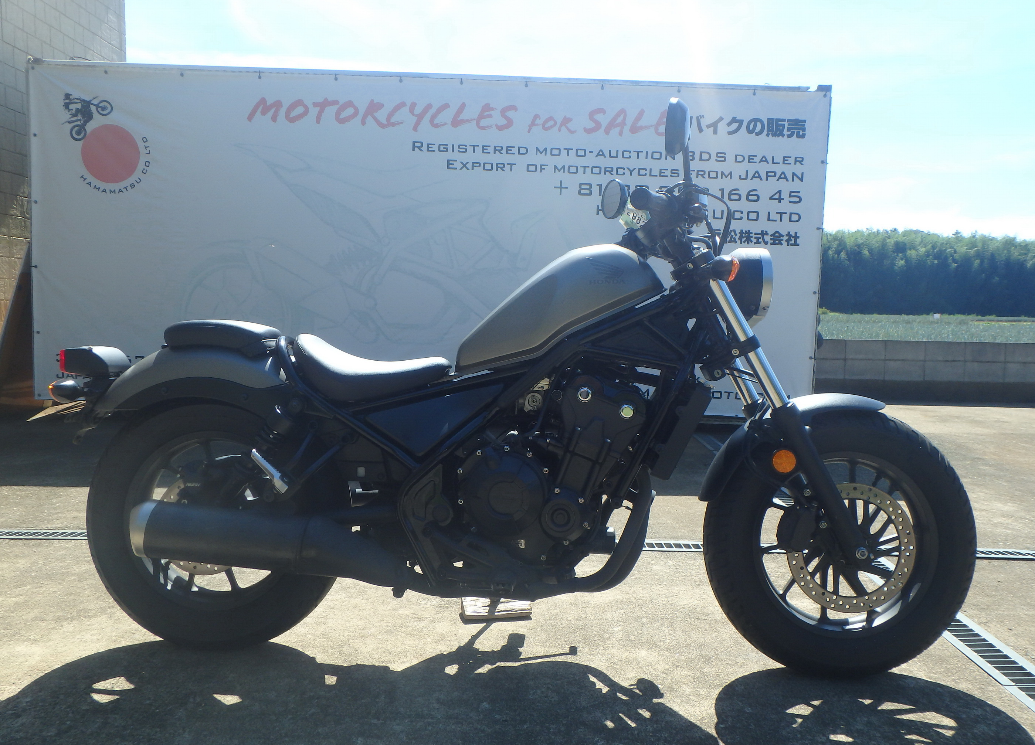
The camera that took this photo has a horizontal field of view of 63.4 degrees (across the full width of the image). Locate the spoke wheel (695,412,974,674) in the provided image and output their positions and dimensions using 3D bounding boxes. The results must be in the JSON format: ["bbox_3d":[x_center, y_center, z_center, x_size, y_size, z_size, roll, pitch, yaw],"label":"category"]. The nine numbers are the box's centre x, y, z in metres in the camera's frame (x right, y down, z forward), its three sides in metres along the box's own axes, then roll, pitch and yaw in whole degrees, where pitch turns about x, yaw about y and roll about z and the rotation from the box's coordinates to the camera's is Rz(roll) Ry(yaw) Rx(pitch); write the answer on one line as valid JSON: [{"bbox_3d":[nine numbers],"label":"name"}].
[{"bbox_3d":[0.761,0.402,1.989,0.640,0.640,0.135,2,-2,0],"label":"spoke wheel"}]

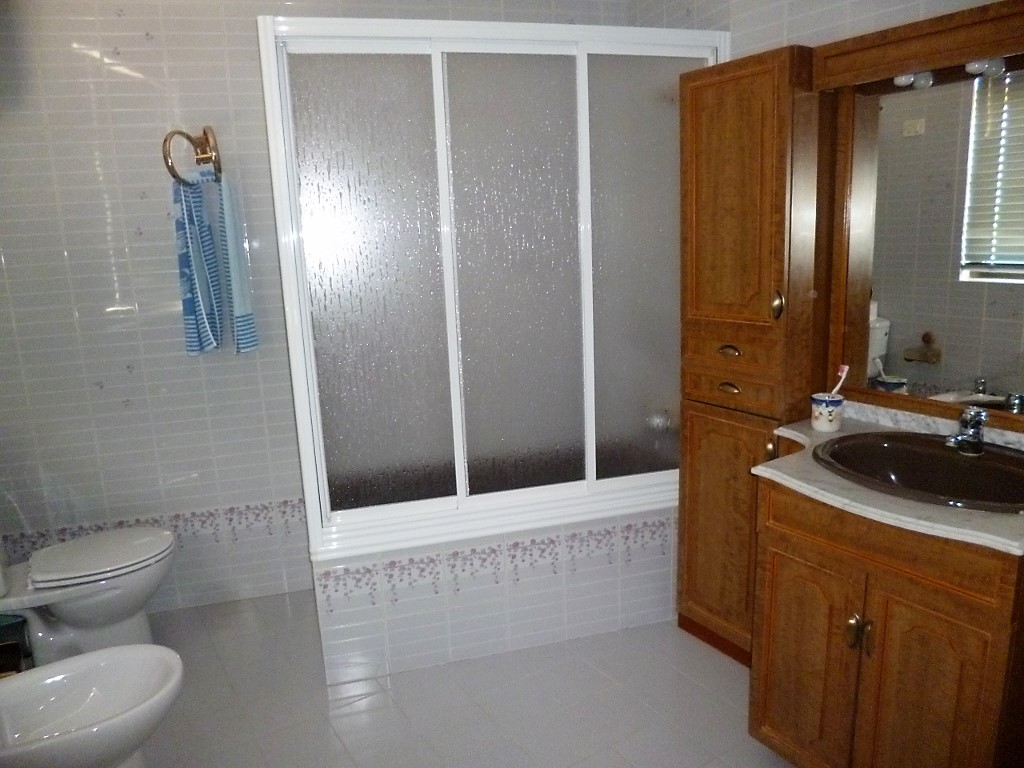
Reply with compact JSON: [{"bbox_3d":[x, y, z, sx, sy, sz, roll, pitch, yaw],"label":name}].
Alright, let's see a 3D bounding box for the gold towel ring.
[{"bbox_3d":[-1.113,-0.793,2.465,0.168,0.180,0.100,-5,12,-13],"label":"gold towel ring"}]

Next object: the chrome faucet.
[{"bbox_3d":[1.100,0.116,1.713,0.130,0.112,0.062,-10,14,-33],"label":"chrome faucet"}]

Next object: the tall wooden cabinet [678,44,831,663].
[{"bbox_3d":[0.754,-0.025,2.239,0.234,1.833,0.381,-10,14,-33],"label":"tall wooden cabinet"}]

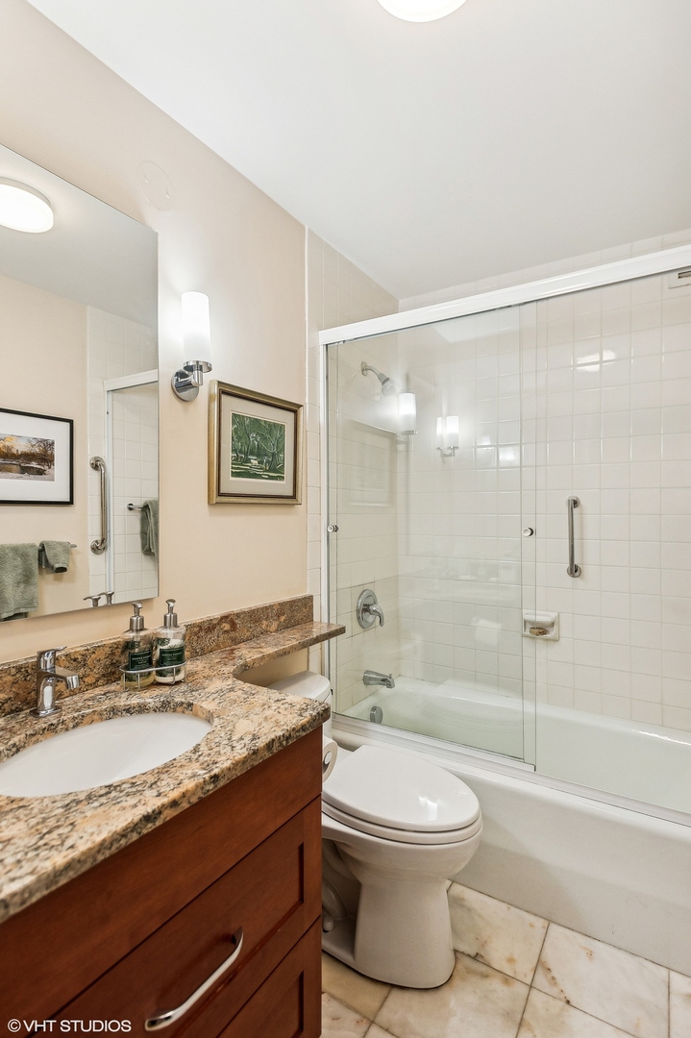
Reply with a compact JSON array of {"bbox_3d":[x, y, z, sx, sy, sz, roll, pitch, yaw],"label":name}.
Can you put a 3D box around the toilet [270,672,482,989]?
[{"bbox_3d":[0.063,0.906,1.543,0.735,0.656,0.400,0,0,32],"label":"toilet"}]

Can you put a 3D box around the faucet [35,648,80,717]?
[{"bbox_3d":[-0.601,0.333,1.017,0.133,0.150,0.050,0,0,32],"label":"faucet"}]

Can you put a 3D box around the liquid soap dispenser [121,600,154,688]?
[{"bbox_3d":[-0.515,0.303,1.203,0.073,0.200,0.076,0,0,-41],"label":"liquid soap dispenser"}]

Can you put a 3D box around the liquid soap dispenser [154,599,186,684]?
[{"bbox_3d":[-0.446,0.303,1.240,0.073,0.200,0.076,0,0,-26],"label":"liquid soap dispenser"}]

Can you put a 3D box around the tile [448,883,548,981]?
[{"bbox_3d":[0.425,1.239,1.478,0.306,0.010,0.255,0,0,32],"label":"tile"}]

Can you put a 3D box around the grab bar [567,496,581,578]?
[{"bbox_3d":[0.986,0.078,2.124,0.058,0.355,0.066,0,0,32],"label":"grab bar"}]

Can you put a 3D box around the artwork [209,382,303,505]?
[{"bbox_3d":[-0.290,-0.235,1.667,0.036,0.371,0.428,0,0,32],"label":"artwork"}]

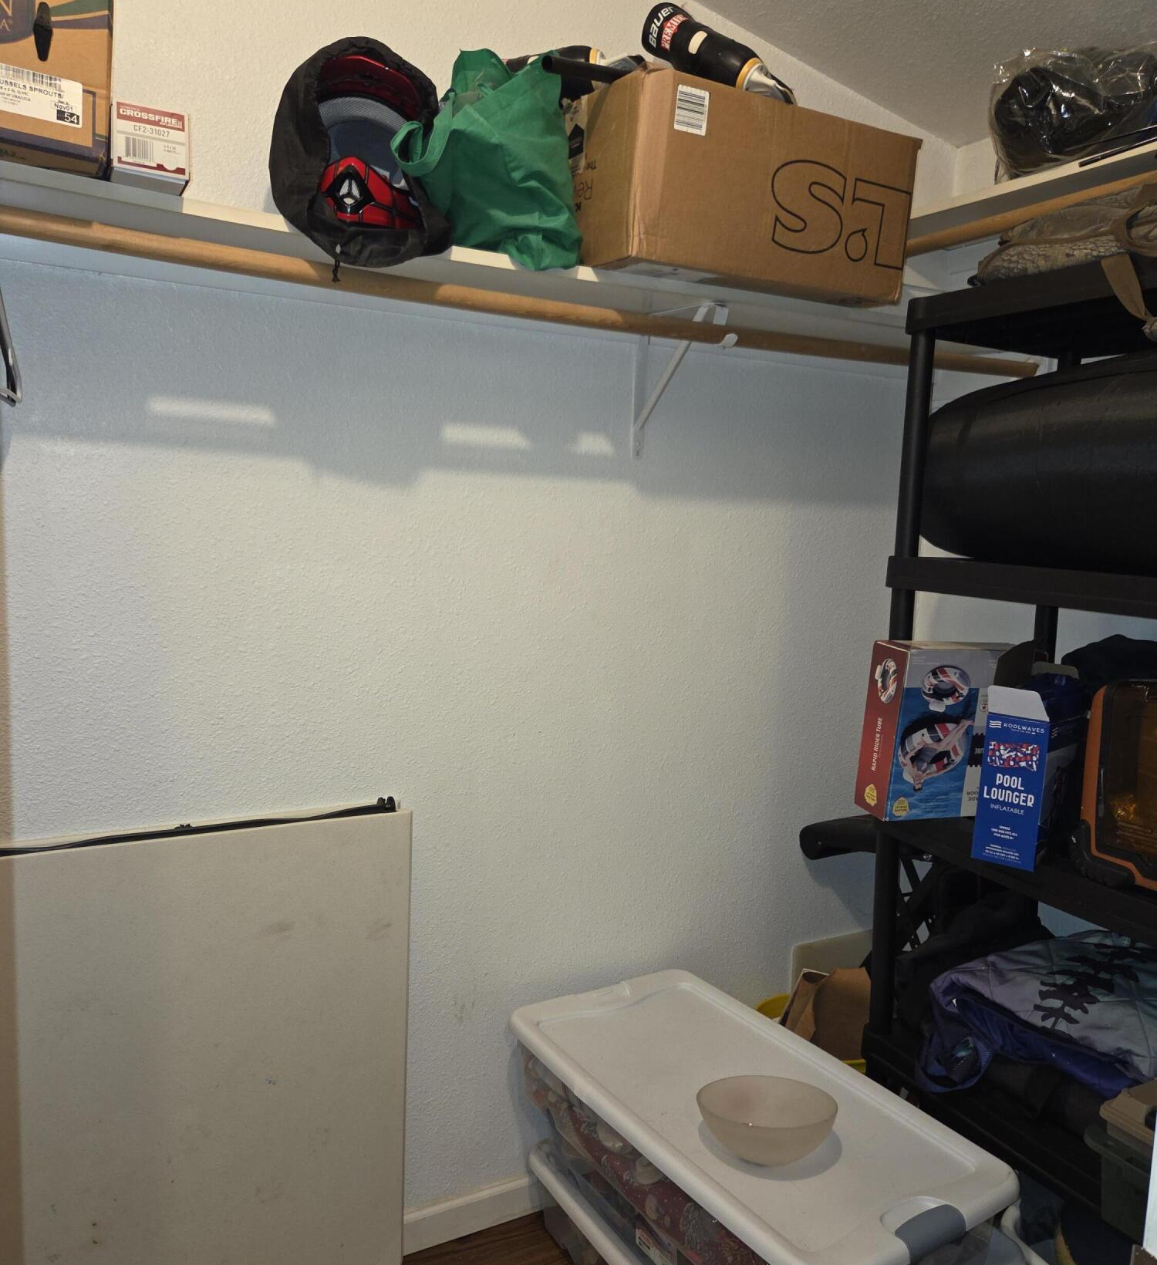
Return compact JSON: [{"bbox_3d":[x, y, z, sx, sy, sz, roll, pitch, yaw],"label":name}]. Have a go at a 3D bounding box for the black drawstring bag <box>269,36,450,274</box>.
[{"bbox_3d":[-0.323,-0.692,1.527,0.265,0.345,0.300,1,6,-12],"label":"black drawstring bag"}]

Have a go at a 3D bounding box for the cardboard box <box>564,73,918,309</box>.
[{"bbox_3d":[0.253,-0.750,1.869,0.588,0.292,0.370,-2,7,-30],"label":"cardboard box"}]

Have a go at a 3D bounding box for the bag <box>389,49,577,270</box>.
[{"bbox_3d":[-0.161,-0.749,1.605,0.300,0.345,0.260,-1,7,-22],"label":"bag"}]

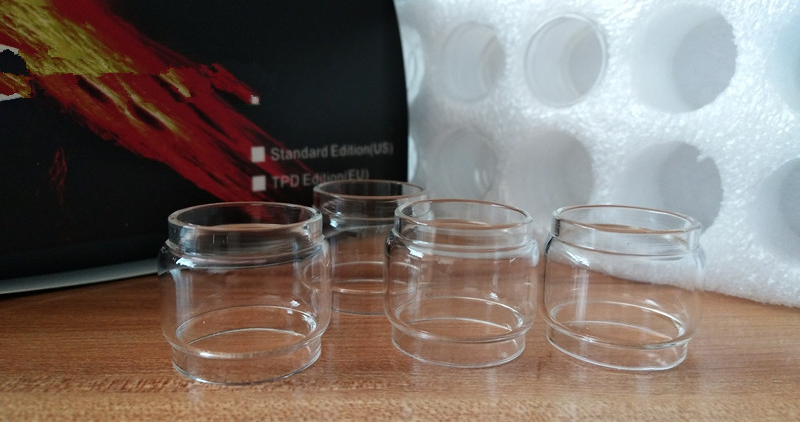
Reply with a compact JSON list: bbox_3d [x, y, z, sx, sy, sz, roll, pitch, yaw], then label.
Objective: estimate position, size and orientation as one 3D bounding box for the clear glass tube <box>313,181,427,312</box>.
[{"bbox_3d":[-0.007,0.008,0.141,0.029,0.025,0.029,2,11,0],"label":"clear glass tube"}]

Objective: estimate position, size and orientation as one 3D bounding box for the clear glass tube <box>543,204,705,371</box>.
[{"bbox_3d":[0.043,0.014,0.118,0.029,0.025,0.029,2,11,0],"label":"clear glass tube"}]

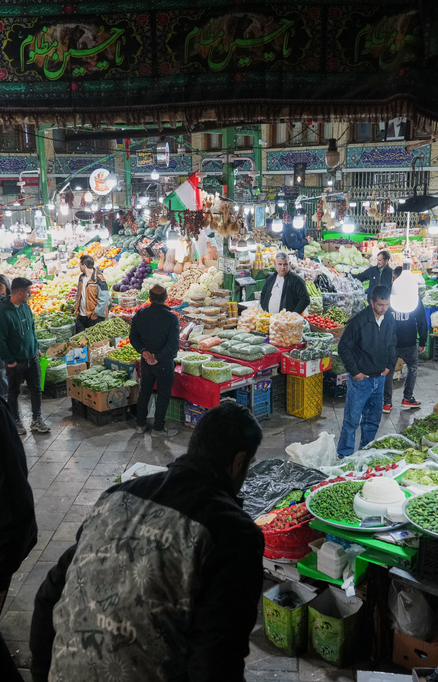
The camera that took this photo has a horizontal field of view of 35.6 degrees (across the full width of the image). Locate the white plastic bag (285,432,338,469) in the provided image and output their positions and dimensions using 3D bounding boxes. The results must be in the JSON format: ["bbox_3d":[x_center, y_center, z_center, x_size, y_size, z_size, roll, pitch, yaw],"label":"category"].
[{"bbox_3d":[0.906,1.067,6.729,0.480,0.320,0.340,0,12,0],"label":"white plastic bag"}]

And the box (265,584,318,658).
[{"bbox_3d":[0.421,1.638,4.036,0.215,0.310,0.215,-12,17,-40],"label":"box"}]

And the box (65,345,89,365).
[{"bbox_3d":[-1.889,0.156,8.675,0.288,0.189,0.404,-10,15,-37],"label":"box"}]

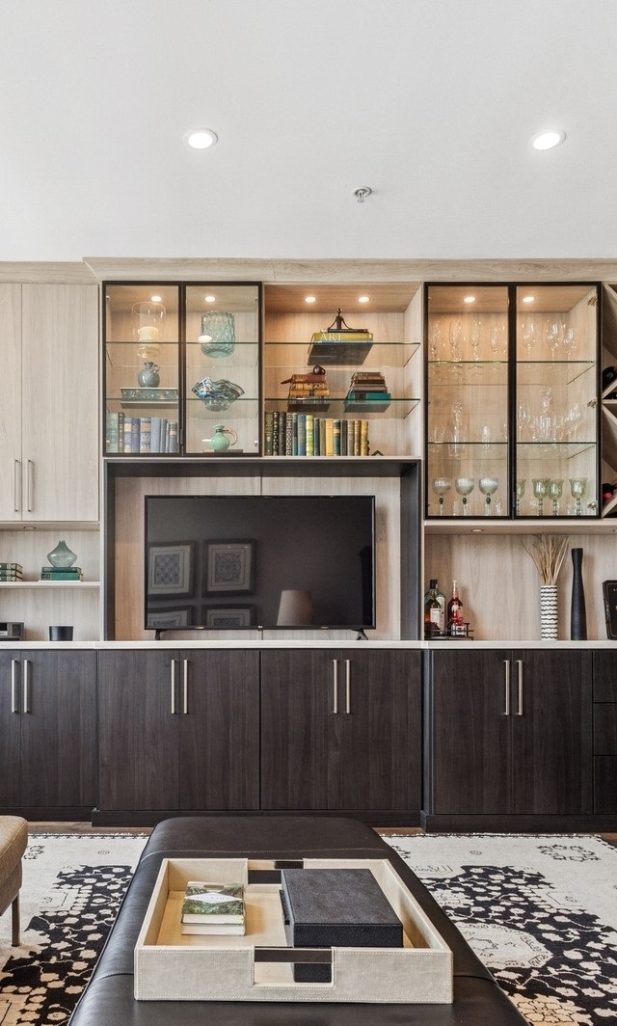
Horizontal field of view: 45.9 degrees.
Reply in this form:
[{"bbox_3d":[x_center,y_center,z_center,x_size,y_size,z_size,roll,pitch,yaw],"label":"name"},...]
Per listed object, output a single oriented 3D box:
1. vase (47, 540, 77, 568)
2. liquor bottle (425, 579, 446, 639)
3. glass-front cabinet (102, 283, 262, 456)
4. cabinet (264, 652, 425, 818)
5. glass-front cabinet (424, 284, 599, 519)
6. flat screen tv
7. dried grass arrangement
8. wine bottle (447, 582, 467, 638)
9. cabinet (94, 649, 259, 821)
[{"bbox_3d":[-1.280,0.213,3.780,0.150,0.150,0.150,0,-3,-2],"label":"vase"},{"bbox_3d":[0.677,0.510,3.860,0.095,0.304,0.085,0,0,0],"label":"liquor bottle"},{"bbox_3d":[-0.619,-0.684,3.720,0.777,0.842,0.380,0,-3,-2],"label":"glass-front cabinet"},{"bbox_3d":[0.148,1.085,3.745,0.783,0.836,0.430,0,-3,-2],"label":"cabinet"},{"bbox_3d":[0.979,-0.529,3.720,0.842,1.140,0.380,0,-3,-2],"label":"glass-front cabinet"},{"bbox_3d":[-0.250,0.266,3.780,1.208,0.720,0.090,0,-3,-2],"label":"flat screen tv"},{"bbox_3d":[1.200,0.233,3.660,0.236,0.261,0.190,0,-3,-2],"label":"dried grass arrangement"},{"bbox_3d":[0.775,0.503,3.820,0.086,0.297,0.082,0,0,0],"label":"wine bottle"},{"bbox_3d":[-0.668,1.141,3.840,0.826,0.886,0.400,0,0,0],"label":"cabinet"}]

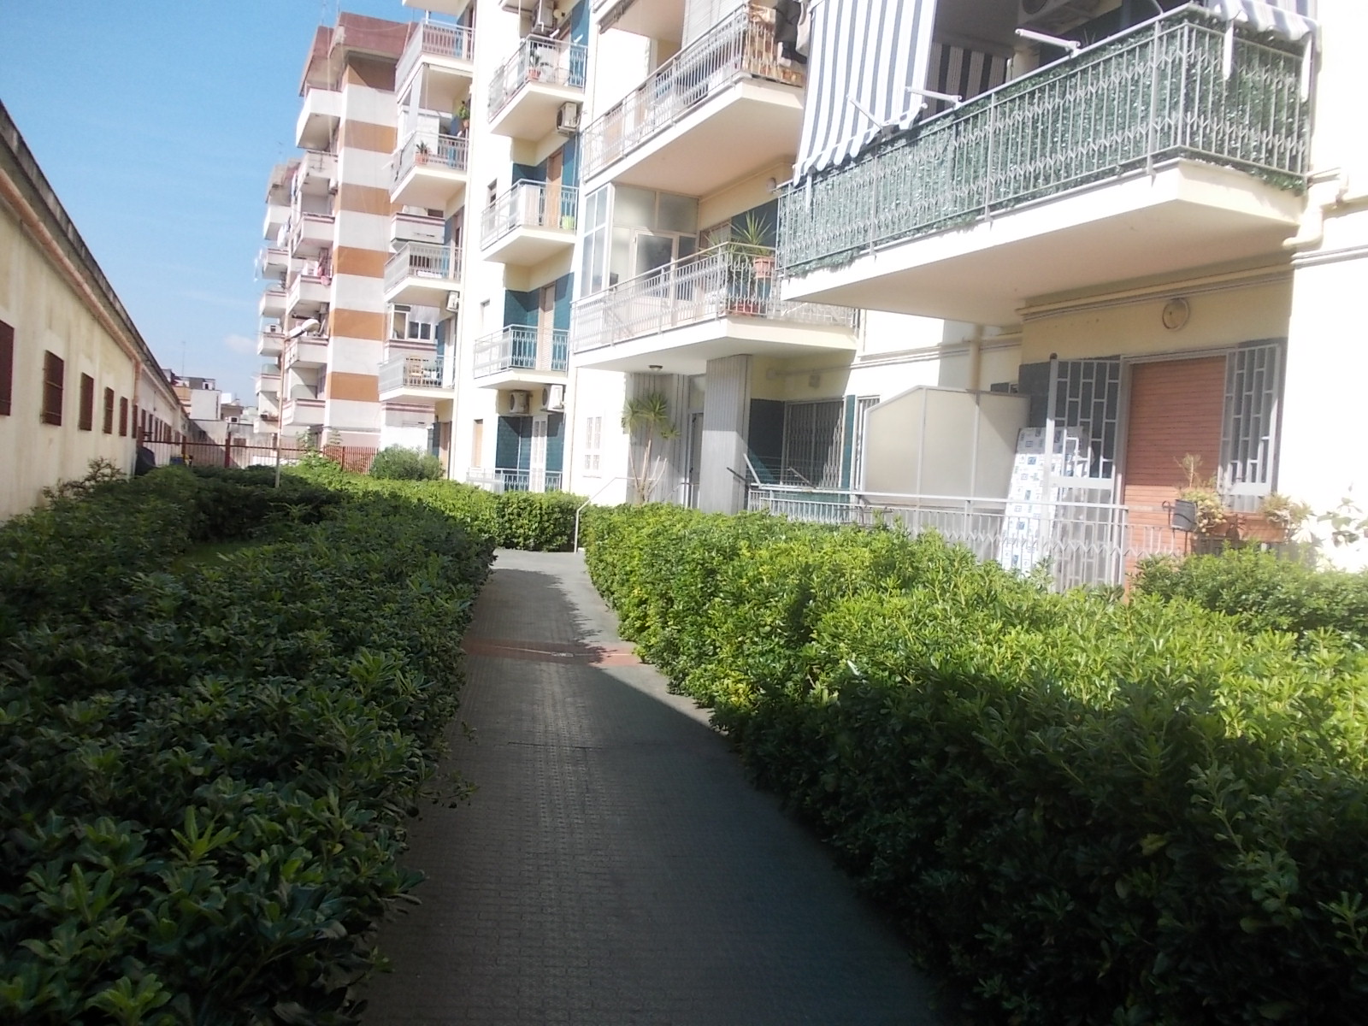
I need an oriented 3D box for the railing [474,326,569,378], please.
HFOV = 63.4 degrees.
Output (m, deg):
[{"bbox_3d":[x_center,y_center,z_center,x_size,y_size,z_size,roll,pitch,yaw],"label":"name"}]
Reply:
[{"bbox_3d":[-3.971,-3.785,26.702,1.292,1.013,3.468,2,2,-25],"label":"railing"}]

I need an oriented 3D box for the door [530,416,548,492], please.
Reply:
[{"bbox_3d":[-3.568,-1.272,27.219,0.082,2.319,1.360,2,2,-25],"label":"door"}]

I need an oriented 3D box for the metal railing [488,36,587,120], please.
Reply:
[{"bbox_3d":[-3.533,-10.003,26.130,1.292,1.020,3.468,2,2,-25],"label":"metal railing"}]

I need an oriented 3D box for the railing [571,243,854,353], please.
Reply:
[{"bbox_3d":[0.212,-3.319,18.552,2.108,1.034,6.494,2,2,-25],"label":"railing"}]

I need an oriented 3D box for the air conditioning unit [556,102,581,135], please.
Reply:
[{"bbox_3d":[-2.705,-8.931,25.172,0.329,0.587,0.768,2,2,-25],"label":"air conditioning unit"}]

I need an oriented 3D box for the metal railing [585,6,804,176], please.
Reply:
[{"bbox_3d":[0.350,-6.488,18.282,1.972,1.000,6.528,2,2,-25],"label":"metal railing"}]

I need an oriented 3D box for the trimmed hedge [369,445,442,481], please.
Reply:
[{"bbox_3d":[-7.700,-0.925,30.495,1.717,1.877,1.768,2,2,-25],"label":"trimmed hedge"}]

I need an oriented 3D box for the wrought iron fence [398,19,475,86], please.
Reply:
[{"bbox_3d":[-7.609,-13.637,33.622,1.455,0.959,4.080,2,2,-25],"label":"wrought iron fence"}]

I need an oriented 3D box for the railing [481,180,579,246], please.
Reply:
[{"bbox_3d":[-3.751,-6.930,26.415,1.292,1.034,3.468,2,2,-25],"label":"railing"}]

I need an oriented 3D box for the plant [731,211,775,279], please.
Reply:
[{"bbox_3d":[0.969,-3.781,15.562,0.575,0.888,0.544,2,2,0],"label":"plant"}]

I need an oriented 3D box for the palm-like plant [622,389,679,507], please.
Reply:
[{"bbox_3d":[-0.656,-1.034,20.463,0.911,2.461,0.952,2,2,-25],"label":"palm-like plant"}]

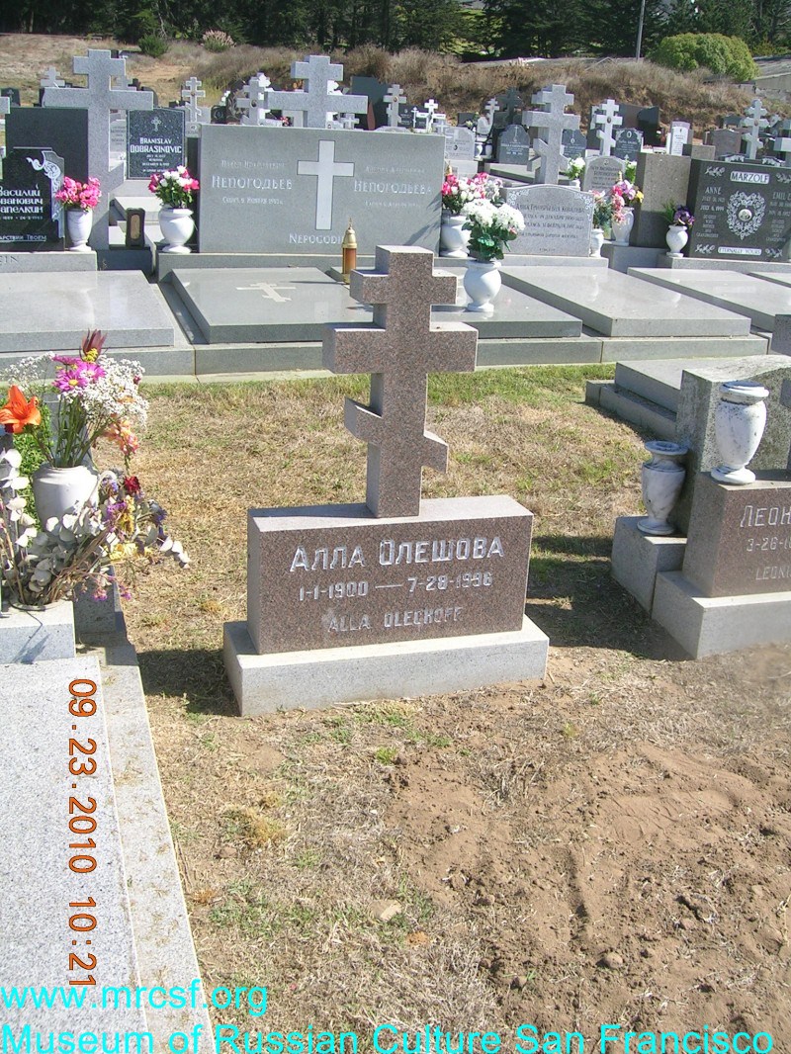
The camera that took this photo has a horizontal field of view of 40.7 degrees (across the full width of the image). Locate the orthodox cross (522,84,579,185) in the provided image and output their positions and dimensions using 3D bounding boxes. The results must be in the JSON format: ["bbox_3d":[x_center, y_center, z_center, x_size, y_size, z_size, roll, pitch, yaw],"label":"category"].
[{"bbox_3d":[1.974,-4.879,13.631,0.750,1.420,0.200,-7,21,-25],"label":"orthodox cross"}]

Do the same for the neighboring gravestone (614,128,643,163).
[{"bbox_3d":[4.441,-7.259,20.403,0.568,0.673,0.150,-4,23,-17],"label":"neighboring gravestone"}]

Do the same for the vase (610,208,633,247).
[{"bbox_3d":[2.093,-2.761,9.817,0.200,0.345,0.200,-4,23,-17],"label":"vase"}]

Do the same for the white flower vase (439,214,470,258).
[{"bbox_3d":[0.453,-2.122,7.783,0.225,0.265,0.225,-4,23,-17],"label":"white flower vase"}]

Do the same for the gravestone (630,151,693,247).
[{"bbox_3d":[2.150,-2.651,8.680,0.402,0.721,0.172,-4,23,-17],"label":"gravestone"}]

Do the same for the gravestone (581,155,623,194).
[{"bbox_3d":[2.764,-4.695,14.273,0.629,0.507,0.160,-4,23,-17],"label":"gravestone"}]

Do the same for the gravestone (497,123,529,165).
[{"bbox_3d":[2.076,-6.615,18.500,0.560,0.640,0.130,-5,20,-21],"label":"gravestone"}]

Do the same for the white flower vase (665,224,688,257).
[{"bbox_3d":[2.371,-2.404,8.951,0.184,0.234,0.184,-4,23,-17],"label":"white flower vase"}]

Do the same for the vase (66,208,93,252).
[{"bbox_3d":[-2.131,-2.003,7.188,0.174,0.252,0.174,-4,23,-17],"label":"vase"}]

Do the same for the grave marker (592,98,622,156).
[{"bbox_3d":[2.760,-5.221,13.961,0.379,0.694,0.130,-4,23,-17],"label":"grave marker"}]

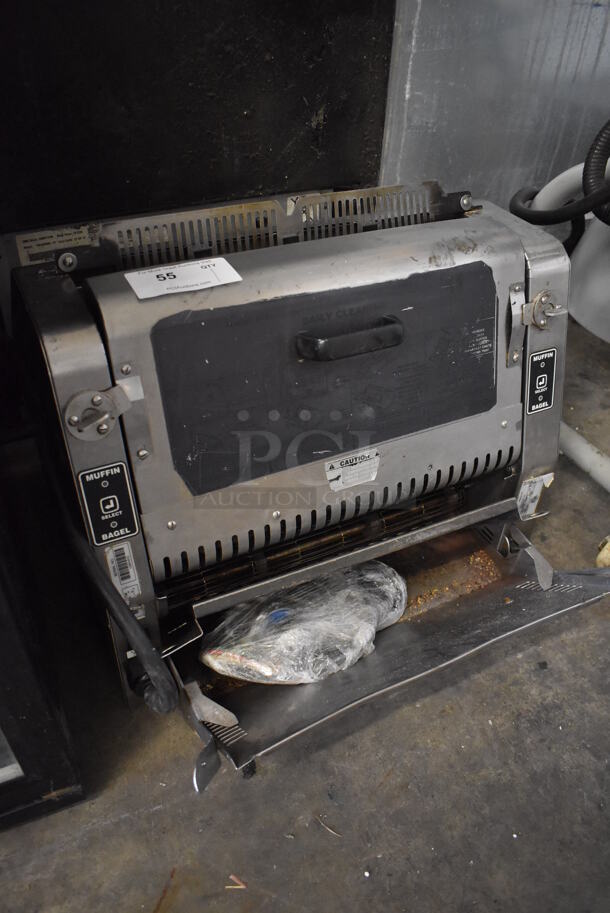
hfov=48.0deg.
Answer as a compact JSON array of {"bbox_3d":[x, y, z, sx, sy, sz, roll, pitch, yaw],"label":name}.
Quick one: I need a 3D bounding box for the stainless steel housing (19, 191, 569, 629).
[{"bbox_3d":[0.012,-0.073,0.805,0.581,0.336,0.296,-16,45,-22],"label":"stainless steel housing"}]

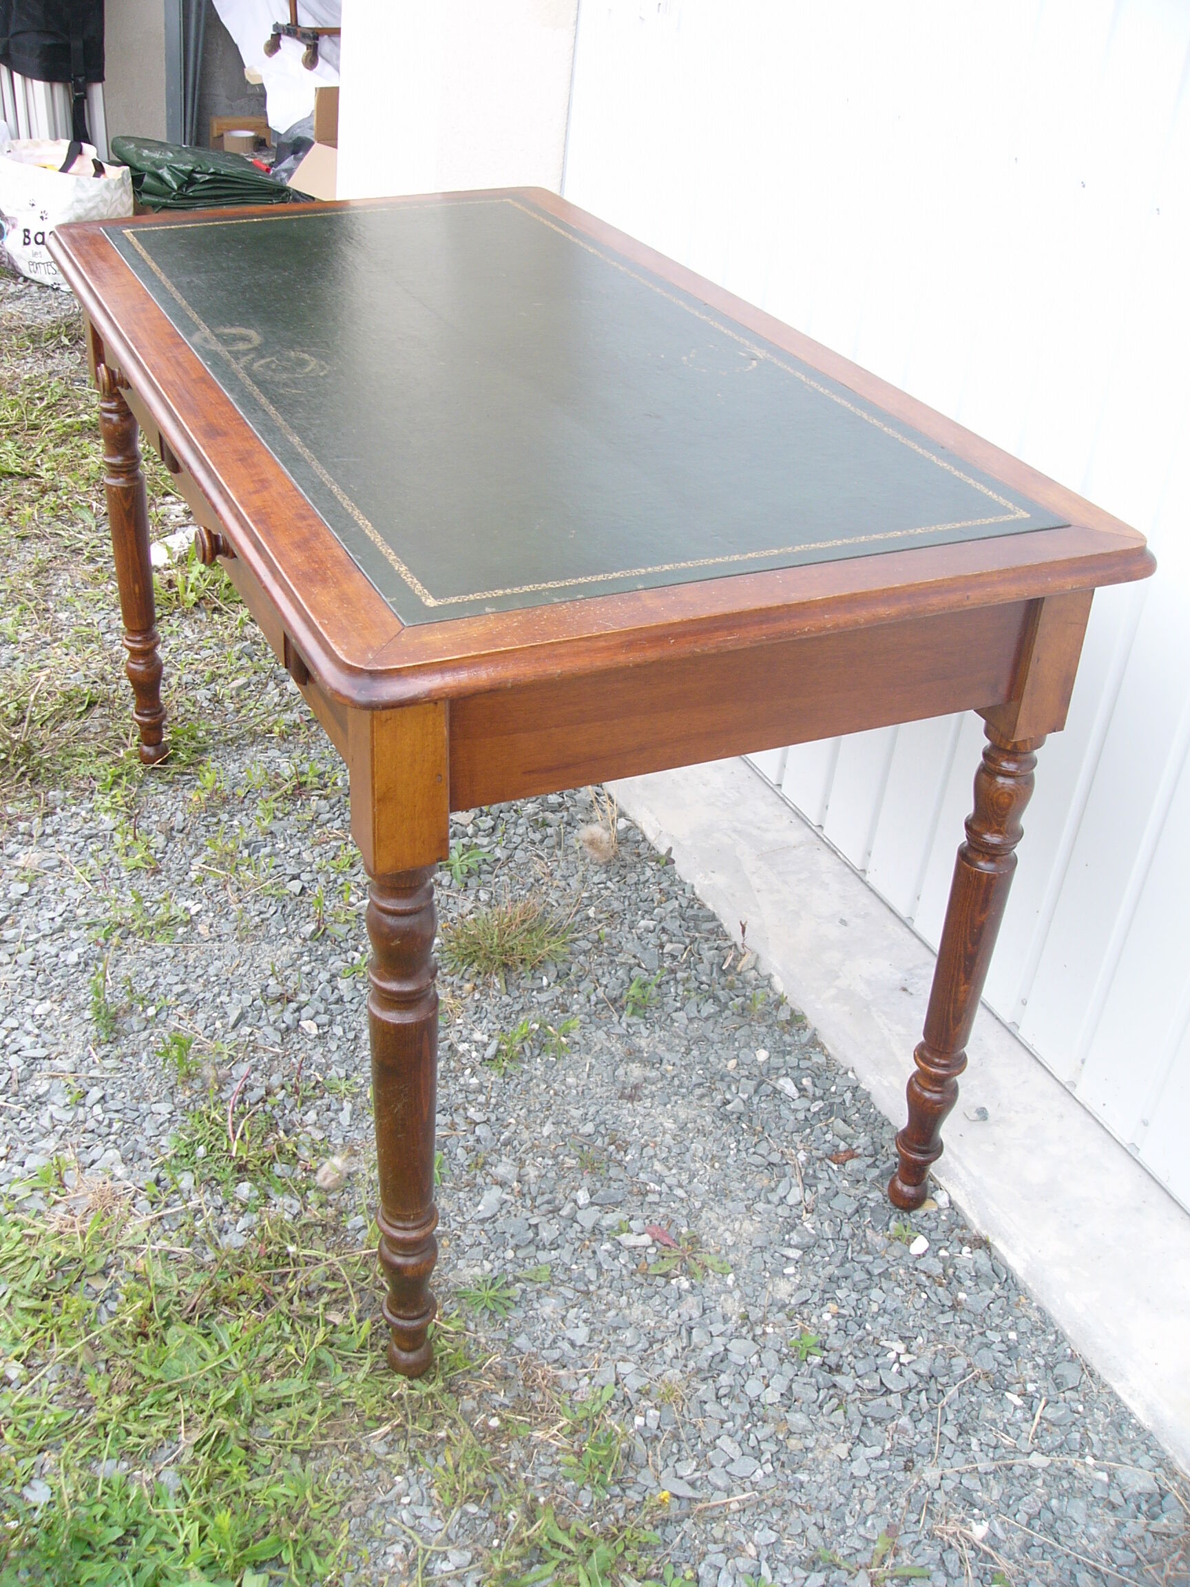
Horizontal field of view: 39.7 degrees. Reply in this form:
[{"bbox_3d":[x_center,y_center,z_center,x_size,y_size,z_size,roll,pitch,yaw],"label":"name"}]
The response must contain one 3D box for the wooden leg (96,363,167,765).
[{"bbox_3d":[-0.625,-0.289,2.249,0.057,0.577,0.057,-11,35,-22],"label":"wooden leg"}]

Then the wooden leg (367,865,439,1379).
[{"bbox_3d":[-0.156,0.284,1.364,0.057,0.577,0.057,-11,34,-22],"label":"wooden leg"}]

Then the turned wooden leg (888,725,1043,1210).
[{"bbox_3d":[0.345,0.181,1.569,0.057,0.577,0.057,-10,34,-22],"label":"turned wooden leg"}]

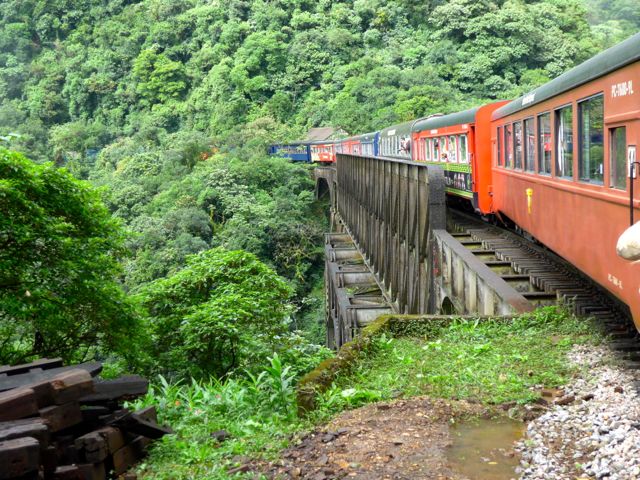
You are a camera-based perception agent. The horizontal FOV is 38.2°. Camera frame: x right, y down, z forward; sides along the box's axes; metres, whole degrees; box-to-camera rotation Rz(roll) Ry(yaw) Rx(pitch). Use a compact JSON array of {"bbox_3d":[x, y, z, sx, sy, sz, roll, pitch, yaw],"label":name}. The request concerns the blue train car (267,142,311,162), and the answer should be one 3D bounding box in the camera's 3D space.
[{"bbox_3d":[-3.200,-11.900,128.000,2.800,3.500,15.000,-3,6,-23],"label":"blue train car"}]

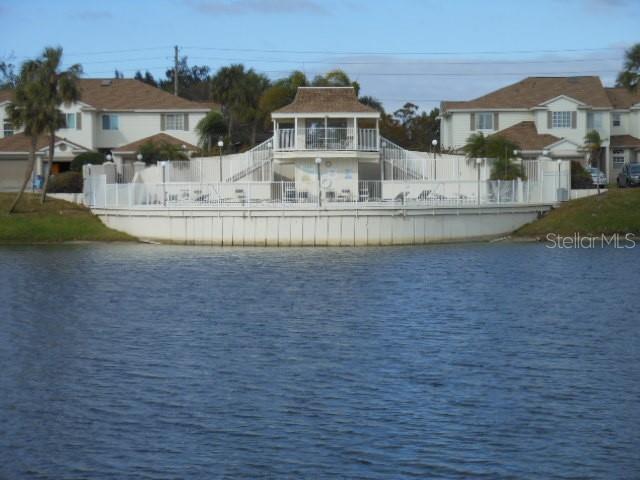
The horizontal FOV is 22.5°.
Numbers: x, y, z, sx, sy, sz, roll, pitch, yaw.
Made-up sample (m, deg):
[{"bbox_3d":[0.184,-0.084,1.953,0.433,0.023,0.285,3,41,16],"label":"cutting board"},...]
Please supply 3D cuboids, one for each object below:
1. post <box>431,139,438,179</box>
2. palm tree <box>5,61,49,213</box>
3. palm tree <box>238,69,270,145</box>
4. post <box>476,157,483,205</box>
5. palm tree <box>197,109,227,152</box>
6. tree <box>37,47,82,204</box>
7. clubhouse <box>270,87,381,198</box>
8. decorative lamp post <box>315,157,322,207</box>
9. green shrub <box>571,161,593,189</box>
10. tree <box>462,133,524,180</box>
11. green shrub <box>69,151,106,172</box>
[{"bbox_3d":[6.363,-4.426,89.000,0.290,2.324,0.290,0,2,0],"label":"post"},{"bbox_3d":[-16.605,-5.855,91.000,2.500,8.599,2.500,0,2,0],"label":"palm tree"},{"bbox_3d":[-4.968,-8.419,122.000,2.800,8.874,2.800,0,2,0],"label":"palm tree"},{"bbox_3d":[8.131,-2.962,82.000,0.290,2.406,0.290,0,2,0],"label":"post"},{"bbox_3d":[-7.150,-6.162,106.000,2.100,4.745,2.100,0,2,0],"label":"palm tree"},{"bbox_3d":[-15.143,-6.656,93.500,2.700,9.184,2.600,0,2,0],"label":"tree"},{"bbox_3d":[0.366,-5.818,98.000,6.500,7.000,6.300,0,2,0],"label":"clubhouse"},{"bbox_3d":[-0.048,-2.766,77.500,0.290,2.371,0.290,0,2,0],"label":"decorative lamp post"},{"bbox_3d":[16.064,-4.031,99.000,1.500,1.723,1.500,0,2,0],"label":"green shrub"},{"bbox_3d":[9.708,-4.644,90.000,3.400,2.742,3.000,0,2,0],"label":"tree"},{"bbox_3d":[-14.680,-4.597,102.000,2.400,2.156,2.200,0,2,0],"label":"green shrub"}]

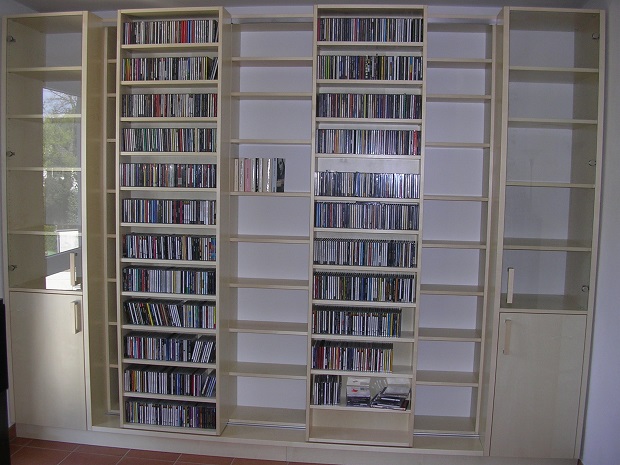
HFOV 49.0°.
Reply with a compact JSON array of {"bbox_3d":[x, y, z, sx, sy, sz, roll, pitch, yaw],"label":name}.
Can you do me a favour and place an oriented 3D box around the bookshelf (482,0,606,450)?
[{"bbox_3d":[1.251,0.023,3.735,0.525,2.410,0.510,2,5,6],"label":"bookshelf"}]

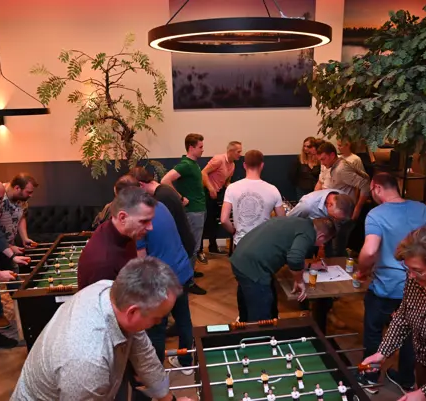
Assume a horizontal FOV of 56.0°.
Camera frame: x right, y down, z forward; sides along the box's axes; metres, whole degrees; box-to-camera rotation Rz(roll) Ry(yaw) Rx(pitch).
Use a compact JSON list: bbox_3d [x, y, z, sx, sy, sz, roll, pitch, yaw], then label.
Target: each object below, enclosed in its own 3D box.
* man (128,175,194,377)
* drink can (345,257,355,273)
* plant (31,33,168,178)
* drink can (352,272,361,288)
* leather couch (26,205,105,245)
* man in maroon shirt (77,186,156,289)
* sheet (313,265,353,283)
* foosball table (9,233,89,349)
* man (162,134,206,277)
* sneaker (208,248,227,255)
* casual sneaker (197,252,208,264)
[{"bbox_3d":[-0.496,0.626,3.272,0.740,1.640,0.560,3,15,17],"label":"man"},{"bbox_3d":[1.182,0.560,3.460,0.066,0.116,0.066,-1,14,0],"label":"drink can"},{"bbox_3d":[-1.342,-0.520,5.117,1.600,3.000,1.450,-1,14,0],"label":"plant"},{"bbox_3d":[1.211,0.669,3.357,0.066,0.115,0.066,-1,15,0],"label":"drink can"},{"bbox_3d":[-2.089,0.489,5.670,1.750,0.830,0.750,-2,14,-2],"label":"leather couch"},{"bbox_3d":[-0.502,0.784,2.425,0.620,1.740,0.540,0,14,7],"label":"man in maroon shirt"},{"bbox_3d":[0.997,0.662,3.620,0.420,0.004,0.297,-3,15,-7],"label":"sheet"},{"bbox_3d":[-1.188,0.957,3.862,0.780,0.880,1.410,-3,15,-7],"label":"foosball table"},{"bbox_3d":[-0.345,0.093,5.175,0.530,1.820,0.520,-5,16,-13],"label":"man"},{"bbox_3d":[0.067,0.739,5.981,0.295,0.100,0.105,2,14,11],"label":"sneaker"},{"bbox_3d":[-0.158,0.808,5.787,0.105,0.110,0.280,-13,19,-36],"label":"casual sneaker"}]

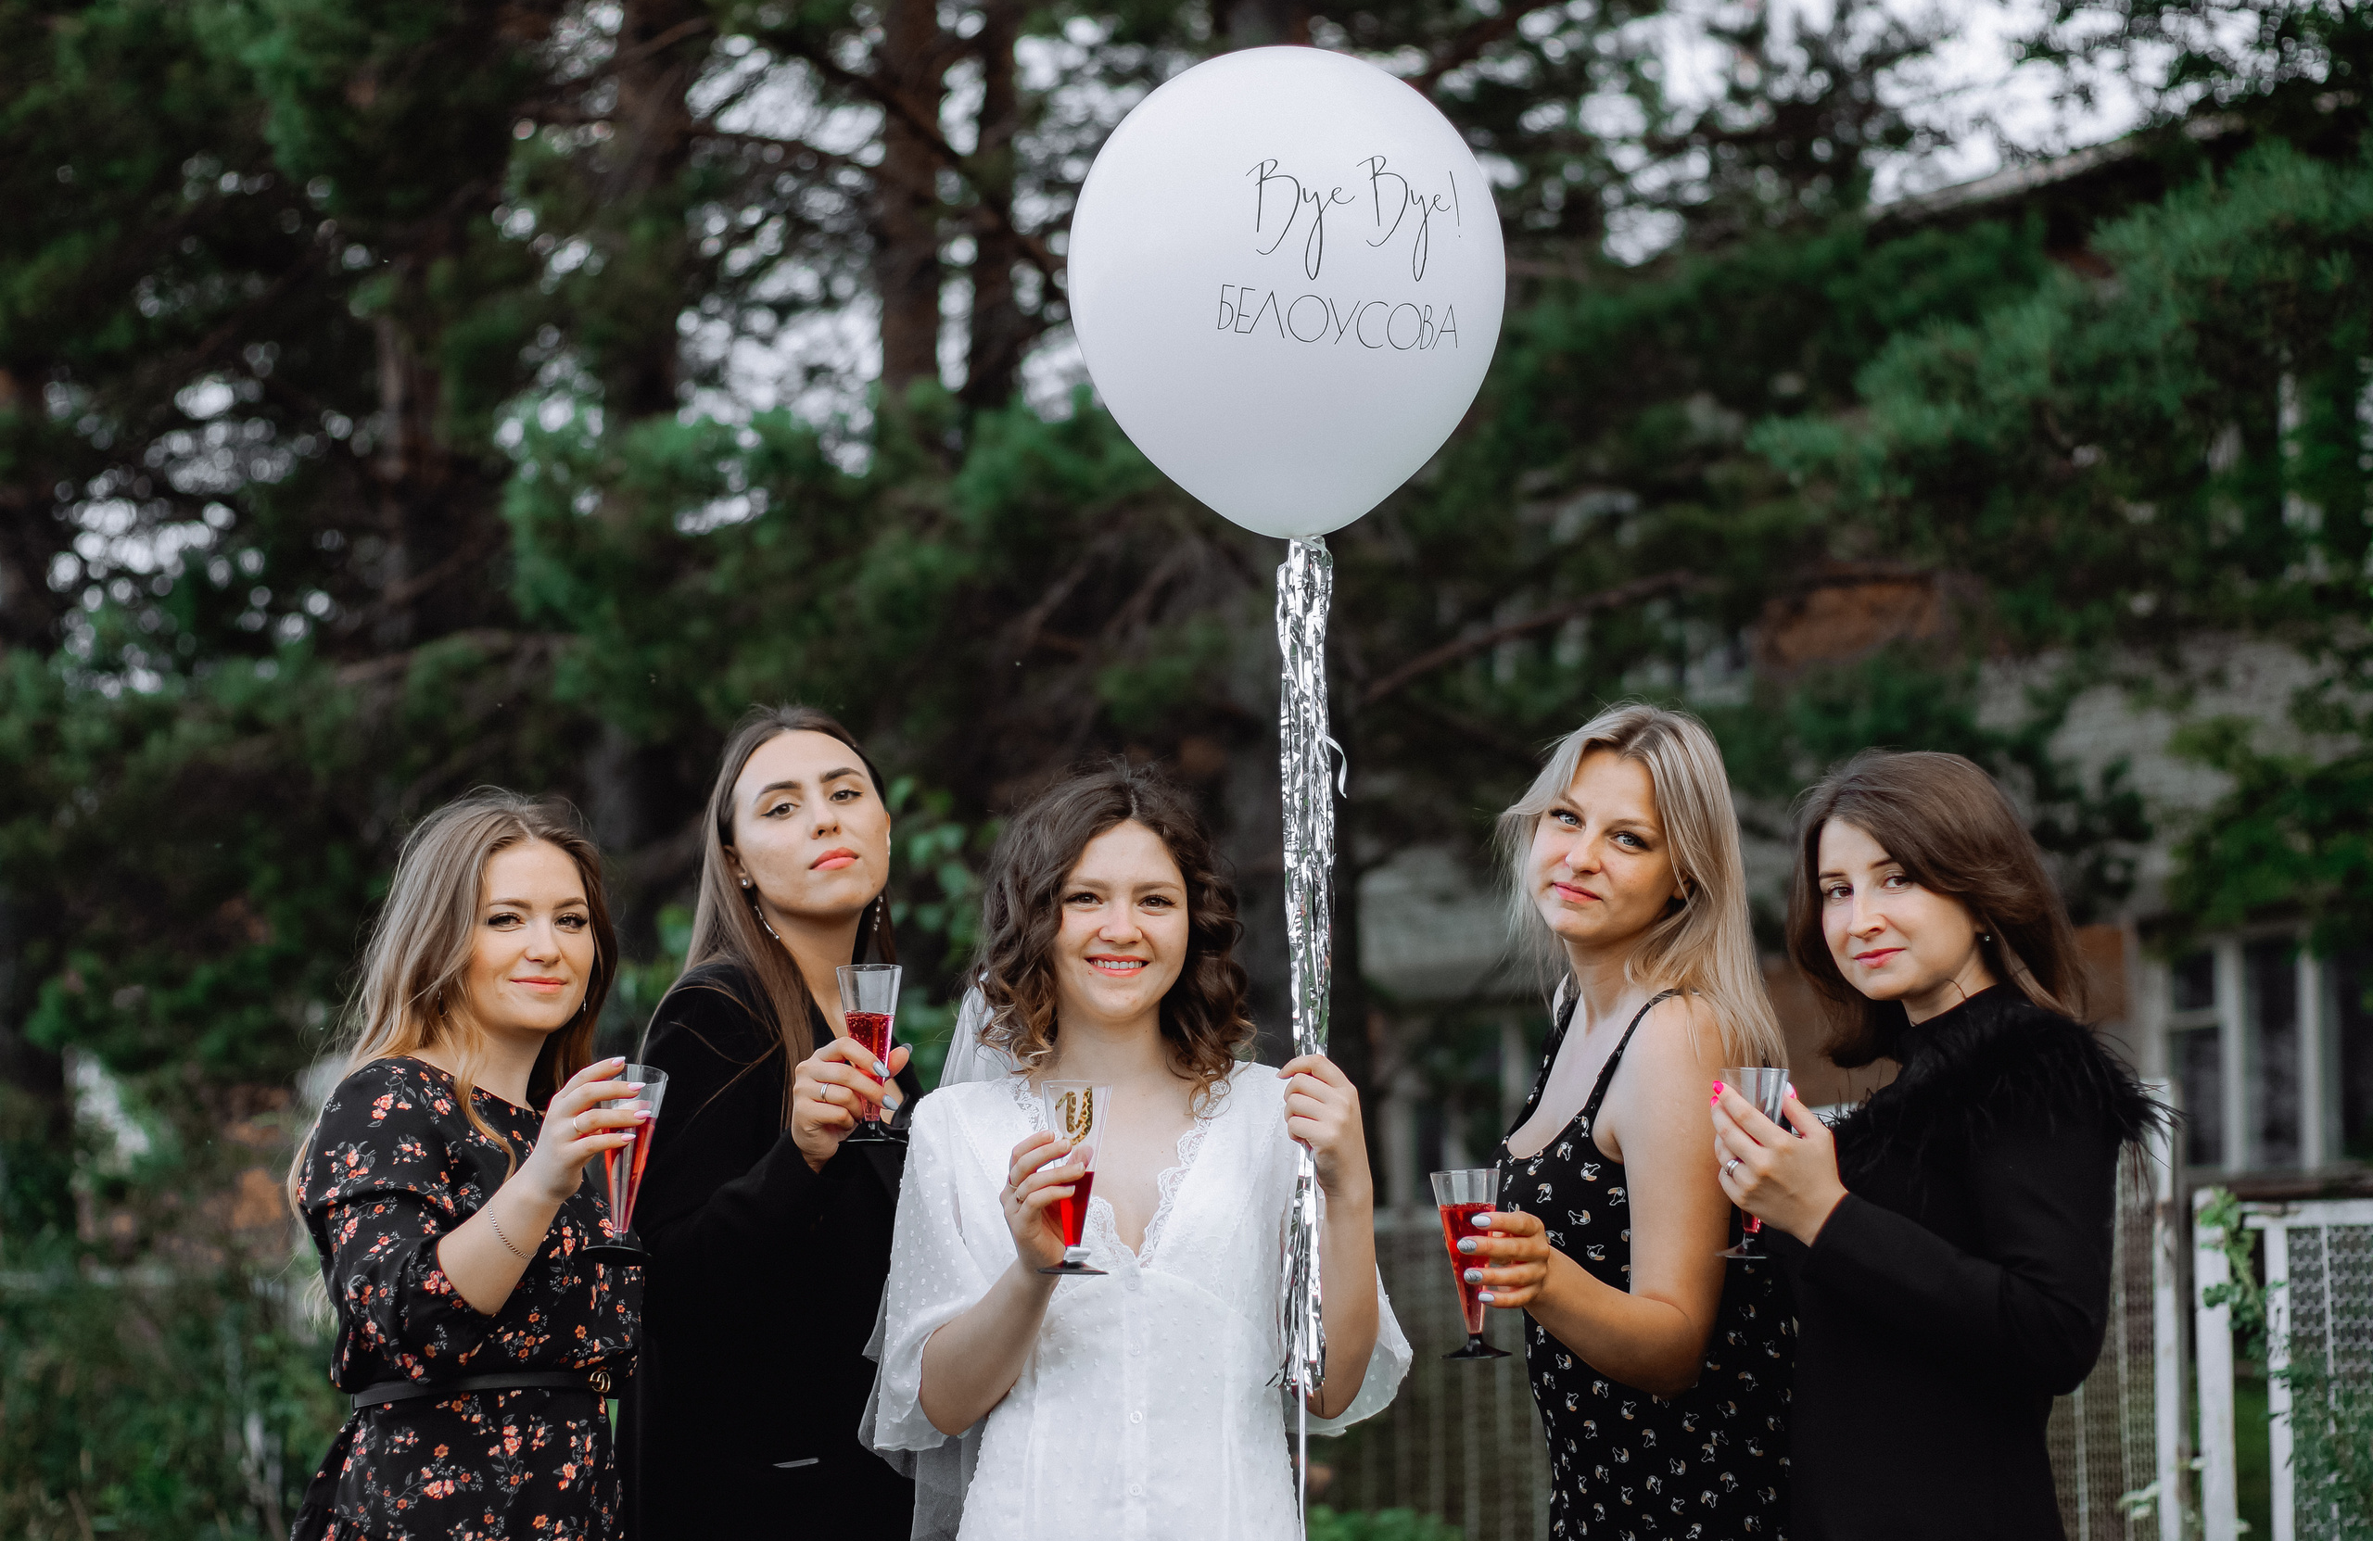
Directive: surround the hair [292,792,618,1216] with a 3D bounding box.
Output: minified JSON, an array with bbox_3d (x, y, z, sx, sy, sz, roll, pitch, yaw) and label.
[{"bbox_3d":[-0.669,0.207,4.500,0.290,0.380,0.280,2,-4,-27],"label":"hair"}]

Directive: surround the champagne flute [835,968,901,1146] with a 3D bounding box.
[{"bbox_3d":[-0.286,0.259,4.520,0.061,0.168,0.061,-3,3,0],"label":"champagne flute"}]

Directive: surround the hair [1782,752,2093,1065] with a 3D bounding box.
[{"bbox_3d":[0.680,0.124,4.480,0.250,0.285,0.270,-3,-5,35],"label":"hair"}]

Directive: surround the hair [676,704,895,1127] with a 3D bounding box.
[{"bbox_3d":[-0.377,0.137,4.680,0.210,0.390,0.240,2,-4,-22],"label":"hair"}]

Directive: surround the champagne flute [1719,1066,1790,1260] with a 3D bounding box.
[{"bbox_3d":[0.499,0.346,4.350,0.061,0.168,0.061,1,-3,0],"label":"champagne flute"}]

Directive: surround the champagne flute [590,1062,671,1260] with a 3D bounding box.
[{"bbox_3d":[-0.484,0.340,4.270,0.061,0.168,0.061,5,-12,0],"label":"champagne flute"}]

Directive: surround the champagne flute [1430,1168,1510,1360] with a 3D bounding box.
[{"bbox_3d":[0.251,0.434,4.350,0.061,0.168,0.061,-4,-4,0],"label":"champagne flute"}]

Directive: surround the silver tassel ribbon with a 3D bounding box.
[{"bbox_3d":[0.100,0.227,4.300,0.055,0.865,0.055,0,-4,0],"label":"silver tassel ribbon"}]

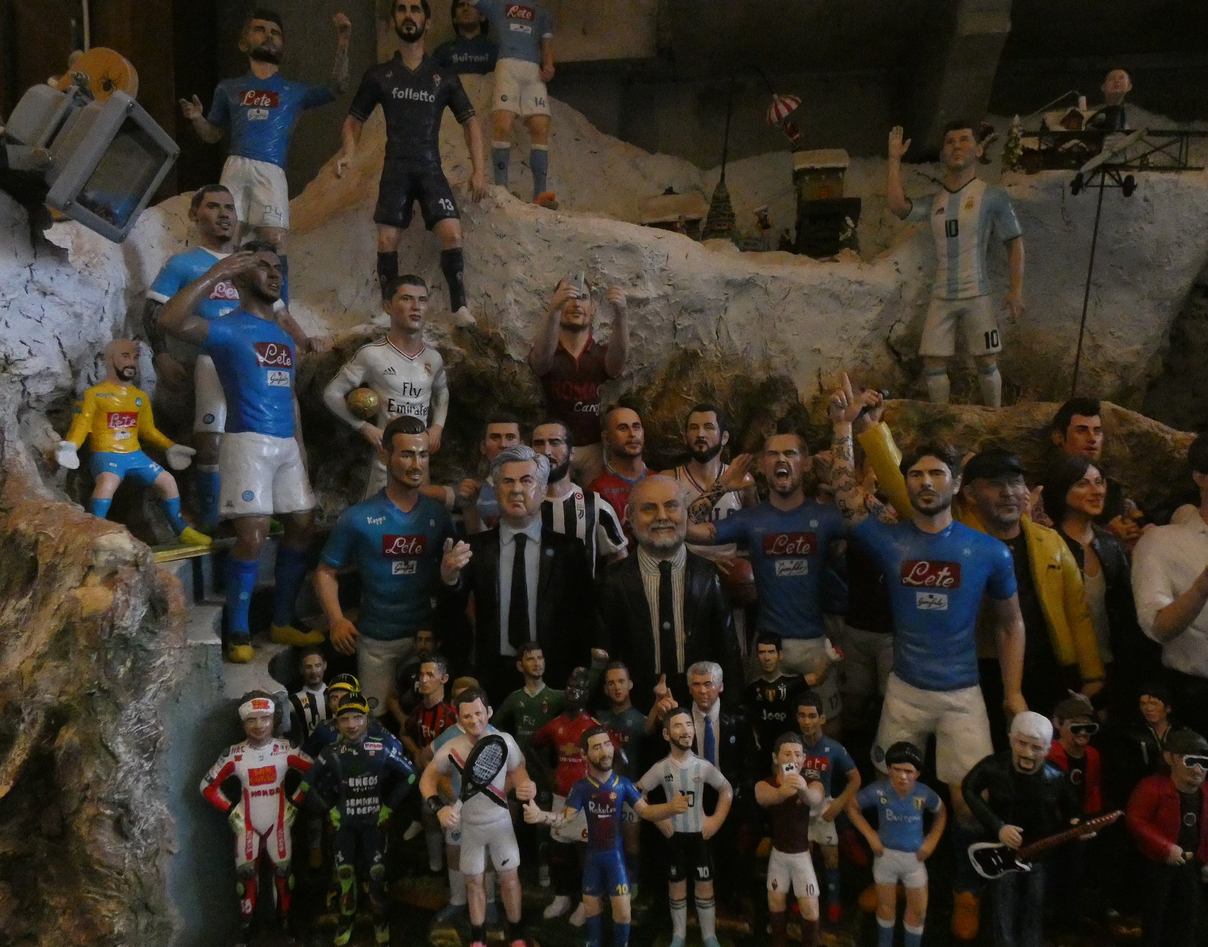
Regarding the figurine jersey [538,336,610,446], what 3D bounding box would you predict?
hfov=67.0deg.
[{"bbox_3d":[-0.035,-0.099,1.090,0.092,0.132,0.078,-1,4,-14],"label":"figurine jersey"}]

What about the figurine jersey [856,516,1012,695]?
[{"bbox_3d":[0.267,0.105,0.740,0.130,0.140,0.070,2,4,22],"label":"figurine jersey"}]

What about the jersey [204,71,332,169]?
[{"bbox_3d":[-0.404,-0.427,1.100,0.148,0.120,0.070,-1,4,-15],"label":"jersey"}]

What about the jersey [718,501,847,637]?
[{"bbox_3d":[0.166,0.089,0.850,0.123,0.132,0.068,1,4,12],"label":"jersey"}]

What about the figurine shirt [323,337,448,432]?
[{"bbox_3d":[-0.237,-0.088,1.000,0.122,0.123,0.078,-2,5,-32],"label":"figurine shirt"}]

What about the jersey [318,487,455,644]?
[{"bbox_3d":[-0.196,0.084,0.830,0.114,0.133,0.070,-2,4,-27],"label":"jersey"}]

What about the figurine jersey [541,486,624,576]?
[{"bbox_3d":[-0.036,0.075,0.900,0.118,0.130,0.065,0,4,0],"label":"figurine jersey"}]

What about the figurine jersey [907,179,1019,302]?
[{"bbox_3d":[0.417,-0.274,1.060,0.123,0.141,0.070,3,5,33],"label":"figurine jersey"}]

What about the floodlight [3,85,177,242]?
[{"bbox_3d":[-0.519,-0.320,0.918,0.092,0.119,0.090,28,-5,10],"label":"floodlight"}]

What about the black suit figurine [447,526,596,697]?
[{"bbox_3d":[-0.068,0.125,0.755,0.122,0.162,0.075,0,4,5],"label":"black suit figurine"}]

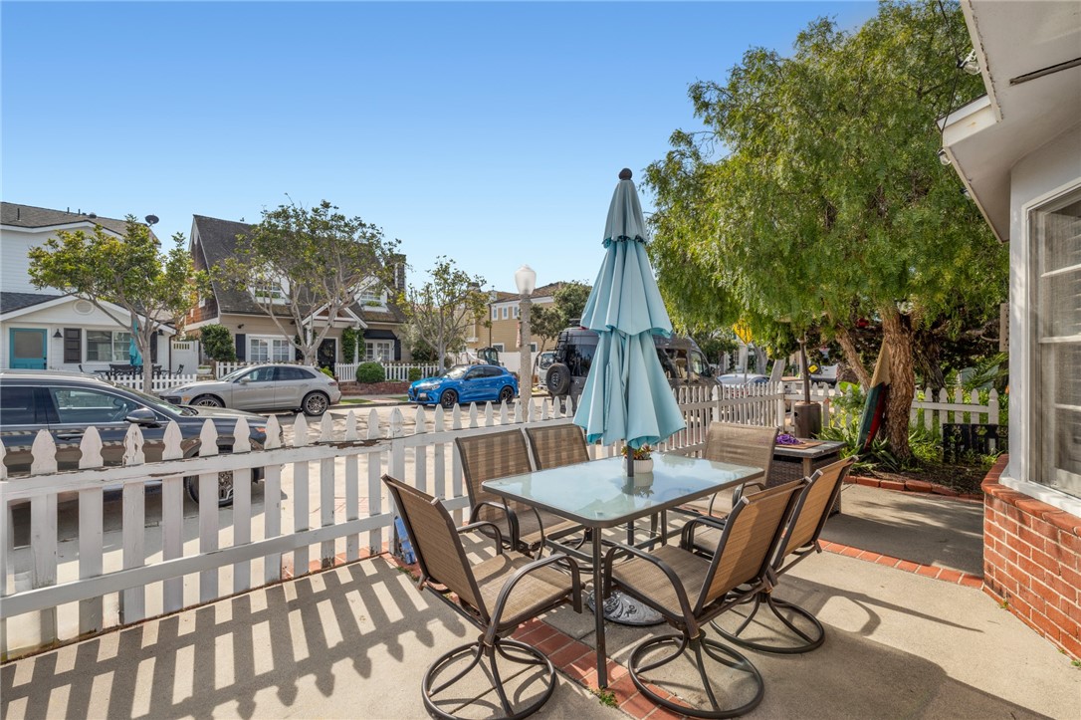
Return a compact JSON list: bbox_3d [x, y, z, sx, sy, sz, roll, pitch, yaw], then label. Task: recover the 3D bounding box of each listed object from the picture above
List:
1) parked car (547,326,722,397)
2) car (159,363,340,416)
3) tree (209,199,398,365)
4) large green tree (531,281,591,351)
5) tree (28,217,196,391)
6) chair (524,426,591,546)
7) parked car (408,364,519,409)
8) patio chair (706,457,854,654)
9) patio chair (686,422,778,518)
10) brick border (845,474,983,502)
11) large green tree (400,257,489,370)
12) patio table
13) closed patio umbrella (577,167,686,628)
[{"bbox_3d":[3.271,0.340,14.971,6.100,2.780,2.100,0,0,-43],"label":"parked car"},{"bbox_3d":[-8.560,0.930,14.630,4.690,1.620,1.970,0,0,-43],"label":"car"},{"bbox_3d":[-8.963,-2.114,18.352,7.300,7.750,7.000,2,-2,-45],"label":"tree"},{"bbox_3d":[1.656,-1.633,34.062,5.000,7.500,5.000,0,-2,0],"label":"large green tree"},{"bbox_3d":[-12.100,-1.250,13.800,3.800,5.800,3.800,0,0,-43],"label":"tree"},{"bbox_3d":[0.301,0.950,3.493,0.600,0.920,0.690,0,0,-38],"label":"chair"},{"bbox_3d":[-3.040,1.000,20.100,4.690,1.670,1.970,0,0,-43],"label":"parked car"},{"bbox_3d":[1.214,0.950,2.523,0.600,0.920,0.690,0,0,-41],"label":"patio chair"},{"bbox_3d":[1.387,0.971,3.642,0.700,0.930,0.620,1,-2,-41],"label":"patio chair"},{"bbox_3d":[3.920,1.368,5.140,1.280,0.085,0.130,0,0,41],"label":"brick border"},{"bbox_3d":[-4.537,-1.461,22.730,4.200,6.600,4.200,0,-2,0],"label":"large green tree"},{"bbox_3d":[0.546,1.060,2.896,1.580,0.710,0.955,2,-2,-42],"label":"patio table"},{"bbox_3d":[0.546,0.135,2.923,0.640,2.560,0.660,0,-2,0],"label":"closed patio umbrella"}]

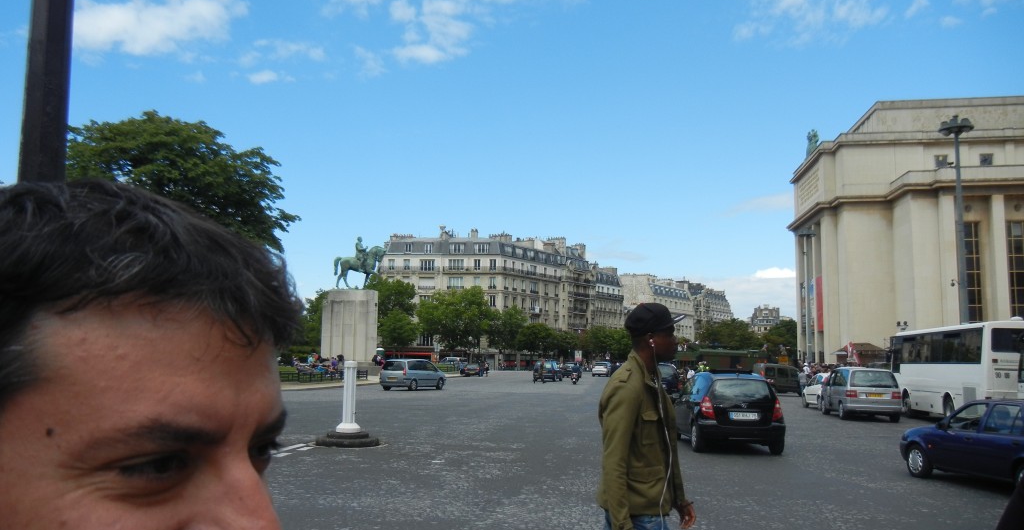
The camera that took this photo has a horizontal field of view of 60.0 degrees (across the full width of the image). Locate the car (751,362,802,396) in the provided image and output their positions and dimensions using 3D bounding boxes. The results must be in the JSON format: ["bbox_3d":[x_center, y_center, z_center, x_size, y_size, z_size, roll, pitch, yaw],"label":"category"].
[{"bbox_3d":[15.878,6.797,52.095,4.000,1.820,1.680,4,-7,-28],"label":"car"}]

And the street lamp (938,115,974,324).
[{"bbox_3d":[21.502,-0.367,42.280,1.700,13.781,1.700,0,-6,0],"label":"street lamp"}]

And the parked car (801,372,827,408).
[{"bbox_3d":[13.216,5.272,36.896,1.660,1.440,3.850,0,-6,4],"label":"parked car"}]

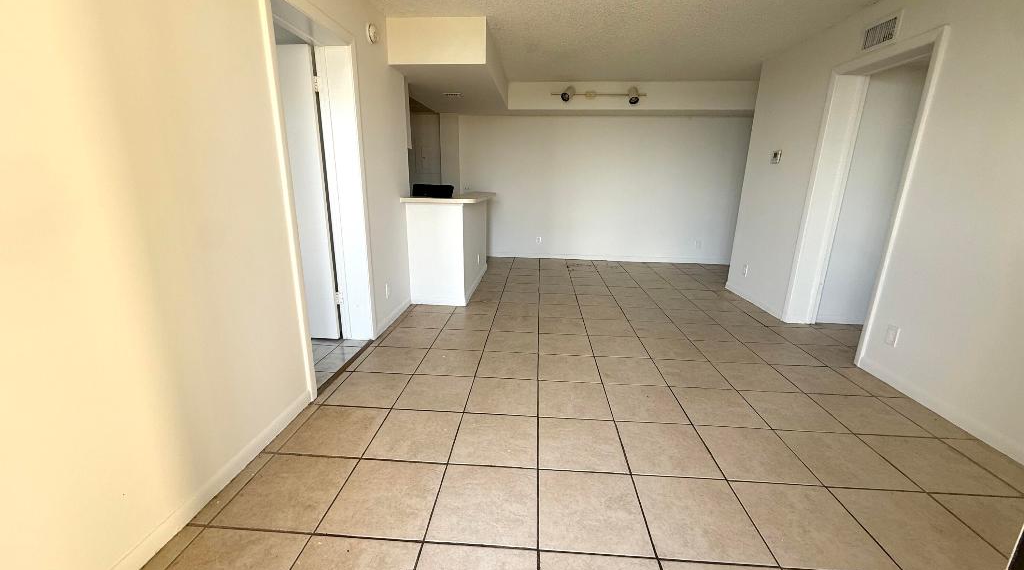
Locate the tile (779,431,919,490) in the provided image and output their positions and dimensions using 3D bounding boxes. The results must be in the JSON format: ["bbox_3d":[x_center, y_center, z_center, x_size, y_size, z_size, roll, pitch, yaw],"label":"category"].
[{"bbox_3d":[1.559,0.825,1.960,0.403,0.012,0.403,2,15,3],"label":"tile"}]

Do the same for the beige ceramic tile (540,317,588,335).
[{"bbox_3d":[0.445,0.361,3.603,0.402,0.012,0.402,2,15,3],"label":"beige ceramic tile"}]

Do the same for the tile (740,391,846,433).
[{"bbox_3d":[1.575,0.714,2.340,0.399,0.012,0.402,2,15,3],"label":"tile"}]

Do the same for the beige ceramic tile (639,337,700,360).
[{"bbox_3d":[1.227,0.494,3.161,0.402,0.012,0.402,2,15,3],"label":"beige ceramic tile"}]

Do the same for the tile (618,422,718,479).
[{"bbox_3d":[0.744,0.795,2.006,0.402,0.010,0.402,2,15,3],"label":"tile"}]

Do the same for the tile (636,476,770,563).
[{"bbox_3d":[0.718,0.900,1.613,0.402,0.010,0.402,2,15,3],"label":"tile"}]

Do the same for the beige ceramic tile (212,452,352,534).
[{"bbox_3d":[-0.905,0.843,1.702,0.402,0.012,0.402,2,15,3],"label":"beige ceramic tile"}]

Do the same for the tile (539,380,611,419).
[{"bbox_3d":[0.362,0.672,2.412,0.399,0.012,0.402,2,15,3],"label":"tile"}]

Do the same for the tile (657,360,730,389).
[{"bbox_3d":[1.200,0.598,2.767,0.402,0.012,0.402,2,15,3],"label":"tile"}]

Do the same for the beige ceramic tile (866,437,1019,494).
[{"bbox_3d":[1.966,0.839,1.936,0.403,0.012,0.403,2,15,3],"label":"beige ceramic tile"}]

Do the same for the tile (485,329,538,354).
[{"bbox_3d":[0.010,0.450,3.233,0.403,0.012,0.403,2,15,3],"label":"tile"}]

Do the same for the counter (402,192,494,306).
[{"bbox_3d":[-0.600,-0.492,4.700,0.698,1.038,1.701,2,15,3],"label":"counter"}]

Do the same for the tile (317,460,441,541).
[{"bbox_3d":[-0.503,0.861,1.684,0.403,0.012,0.403,2,15,3],"label":"tile"}]

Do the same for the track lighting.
[{"bbox_3d":[1.086,-2.354,5.137,1.190,0.200,0.170,2,15,3],"label":"track lighting"}]

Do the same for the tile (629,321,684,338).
[{"bbox_3d":[1.254,0.389,3.556,0.402,0.012,0.402,2,15,3],"label":"tile"}]

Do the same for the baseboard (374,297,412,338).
[{"bbox_3d":[-1.041,0.264,3.687,0.013,0.082,0.877,2,15,3],"label":"baseboard"}]

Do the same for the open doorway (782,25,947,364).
[{"bbox_3d":[2.602,-0.557,3.086,0.272,2.109,0.965,2,15,3],"label":"open doorway"}]

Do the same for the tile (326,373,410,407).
[{"bbox_3d":[-0.852,0.633,2.491,0.402,0.012,0.402,2,15,3],"label":"tile"}]

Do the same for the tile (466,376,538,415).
[{"bbox_3d":[-0.044,0.662,2.446,0.402,0.010,0.402,2,15,3],"label":"tile"}]

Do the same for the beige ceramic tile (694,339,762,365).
[{"bbox_3d":[1.628,0.505,3.127,0.399,0.012,0.402,2,15,3],"label":"beige ceramic tile"}]

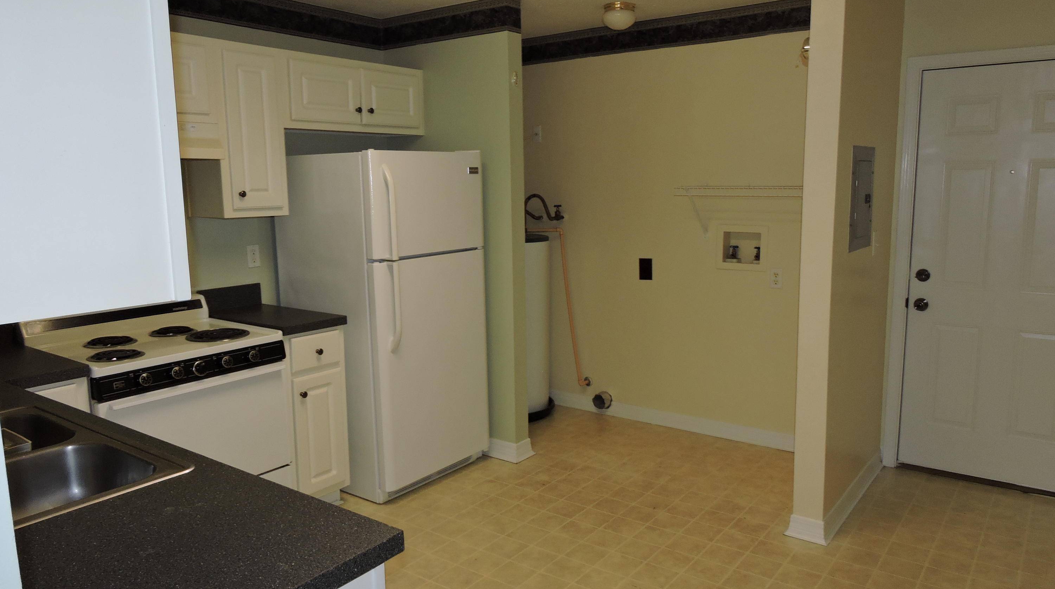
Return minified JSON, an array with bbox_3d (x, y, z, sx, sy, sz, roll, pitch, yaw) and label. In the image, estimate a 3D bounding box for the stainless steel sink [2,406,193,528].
[{"bbox_3d":[-1.237,0.477,1.673,0.845,0.183,0.565,5,11,37],"label":"stainless steel sink"}]

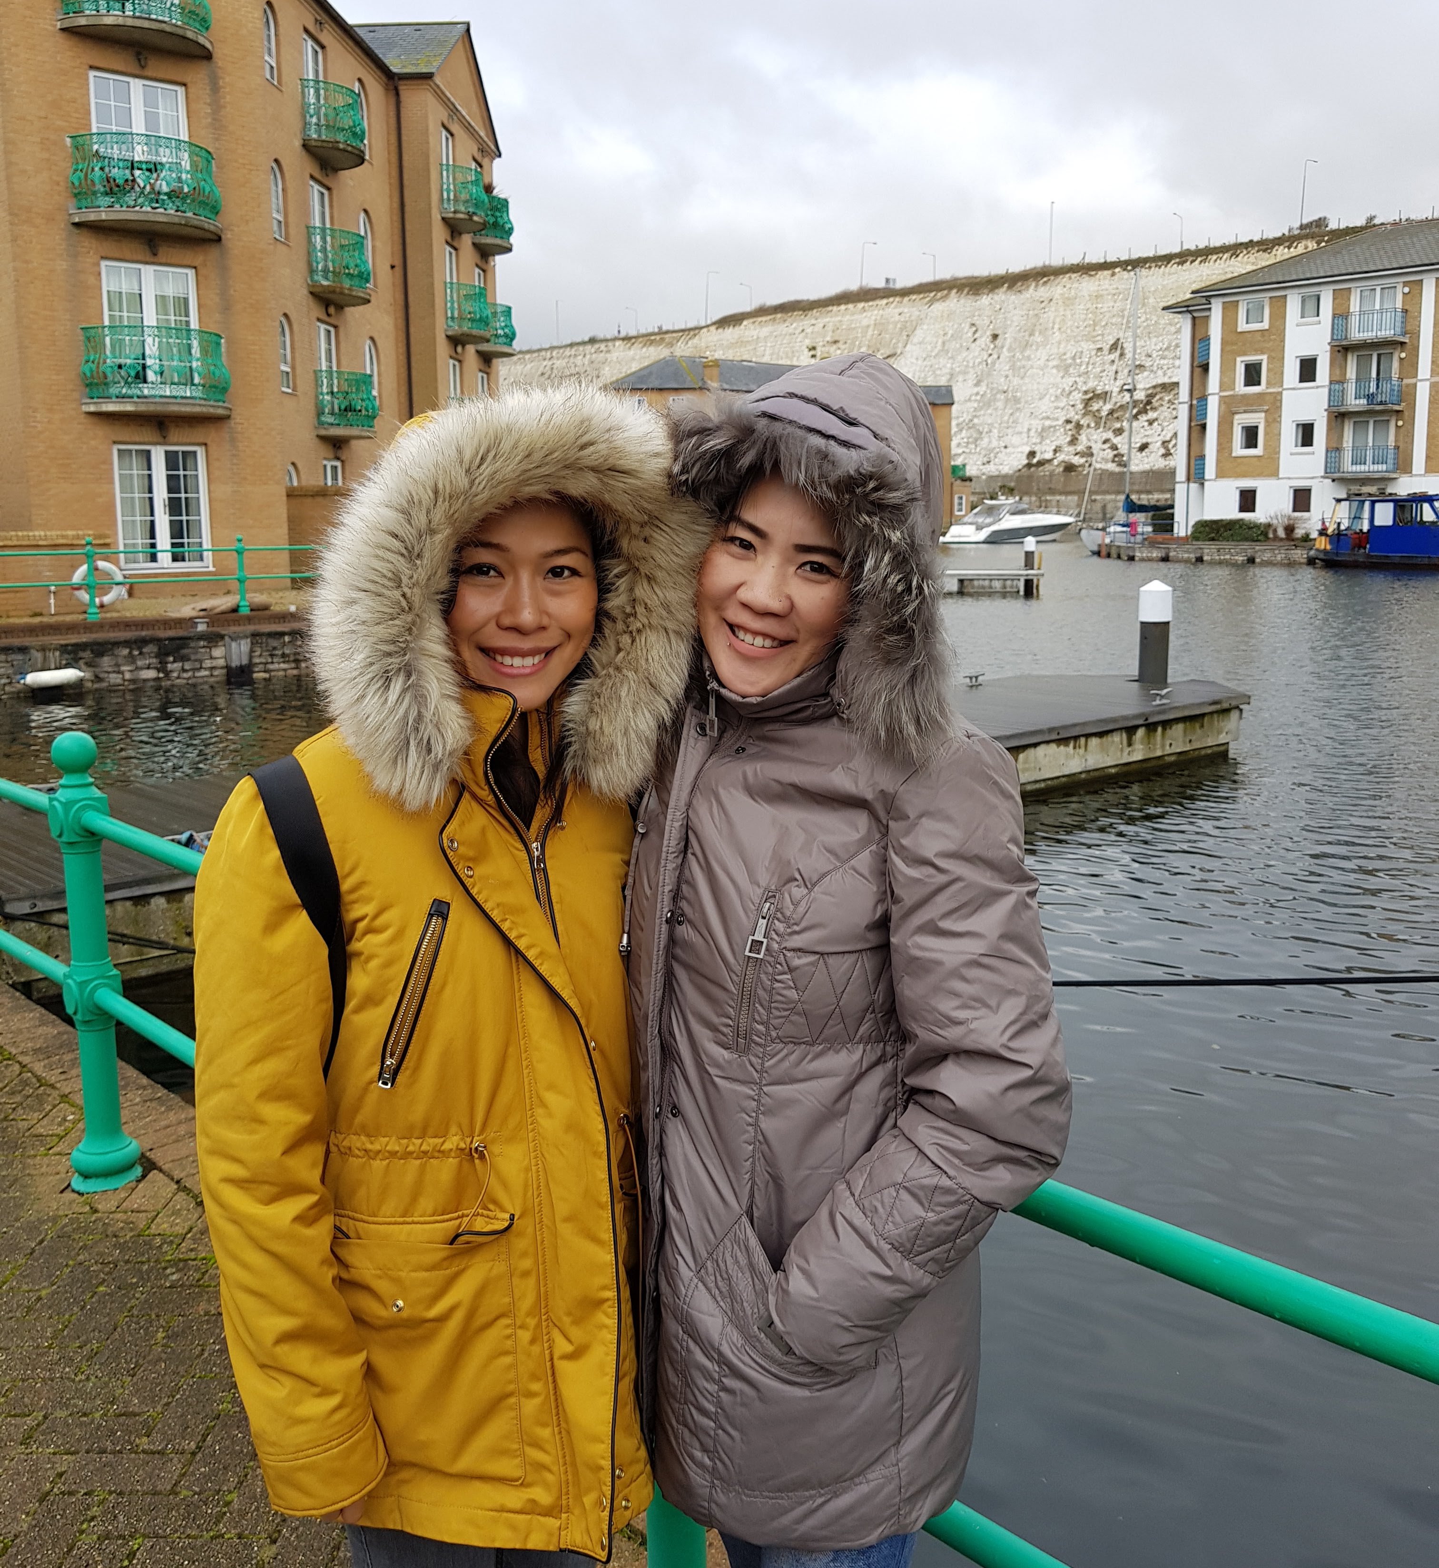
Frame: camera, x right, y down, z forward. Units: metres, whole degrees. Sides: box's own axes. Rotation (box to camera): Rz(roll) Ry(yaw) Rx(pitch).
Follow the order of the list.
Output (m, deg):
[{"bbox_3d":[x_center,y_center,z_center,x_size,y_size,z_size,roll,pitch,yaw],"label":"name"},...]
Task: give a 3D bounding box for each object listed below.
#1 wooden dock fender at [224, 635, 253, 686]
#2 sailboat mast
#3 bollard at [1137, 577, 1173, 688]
[{"bbox_3d":[-6.609,-1.681,19.734,0.290,0.690,0.250,-11,15,-43],"label":"wooden dock fender"},{"bbox_3d":[18.592,-17.476,64.958,0.200,10.920,0.160,-3,11,-11],"label":"sailboat mast"},{"bbox_3d":[4.748,-1.659,15.693,0.350,1.120,0.350,-1,11,0],"label":"bollard"}]

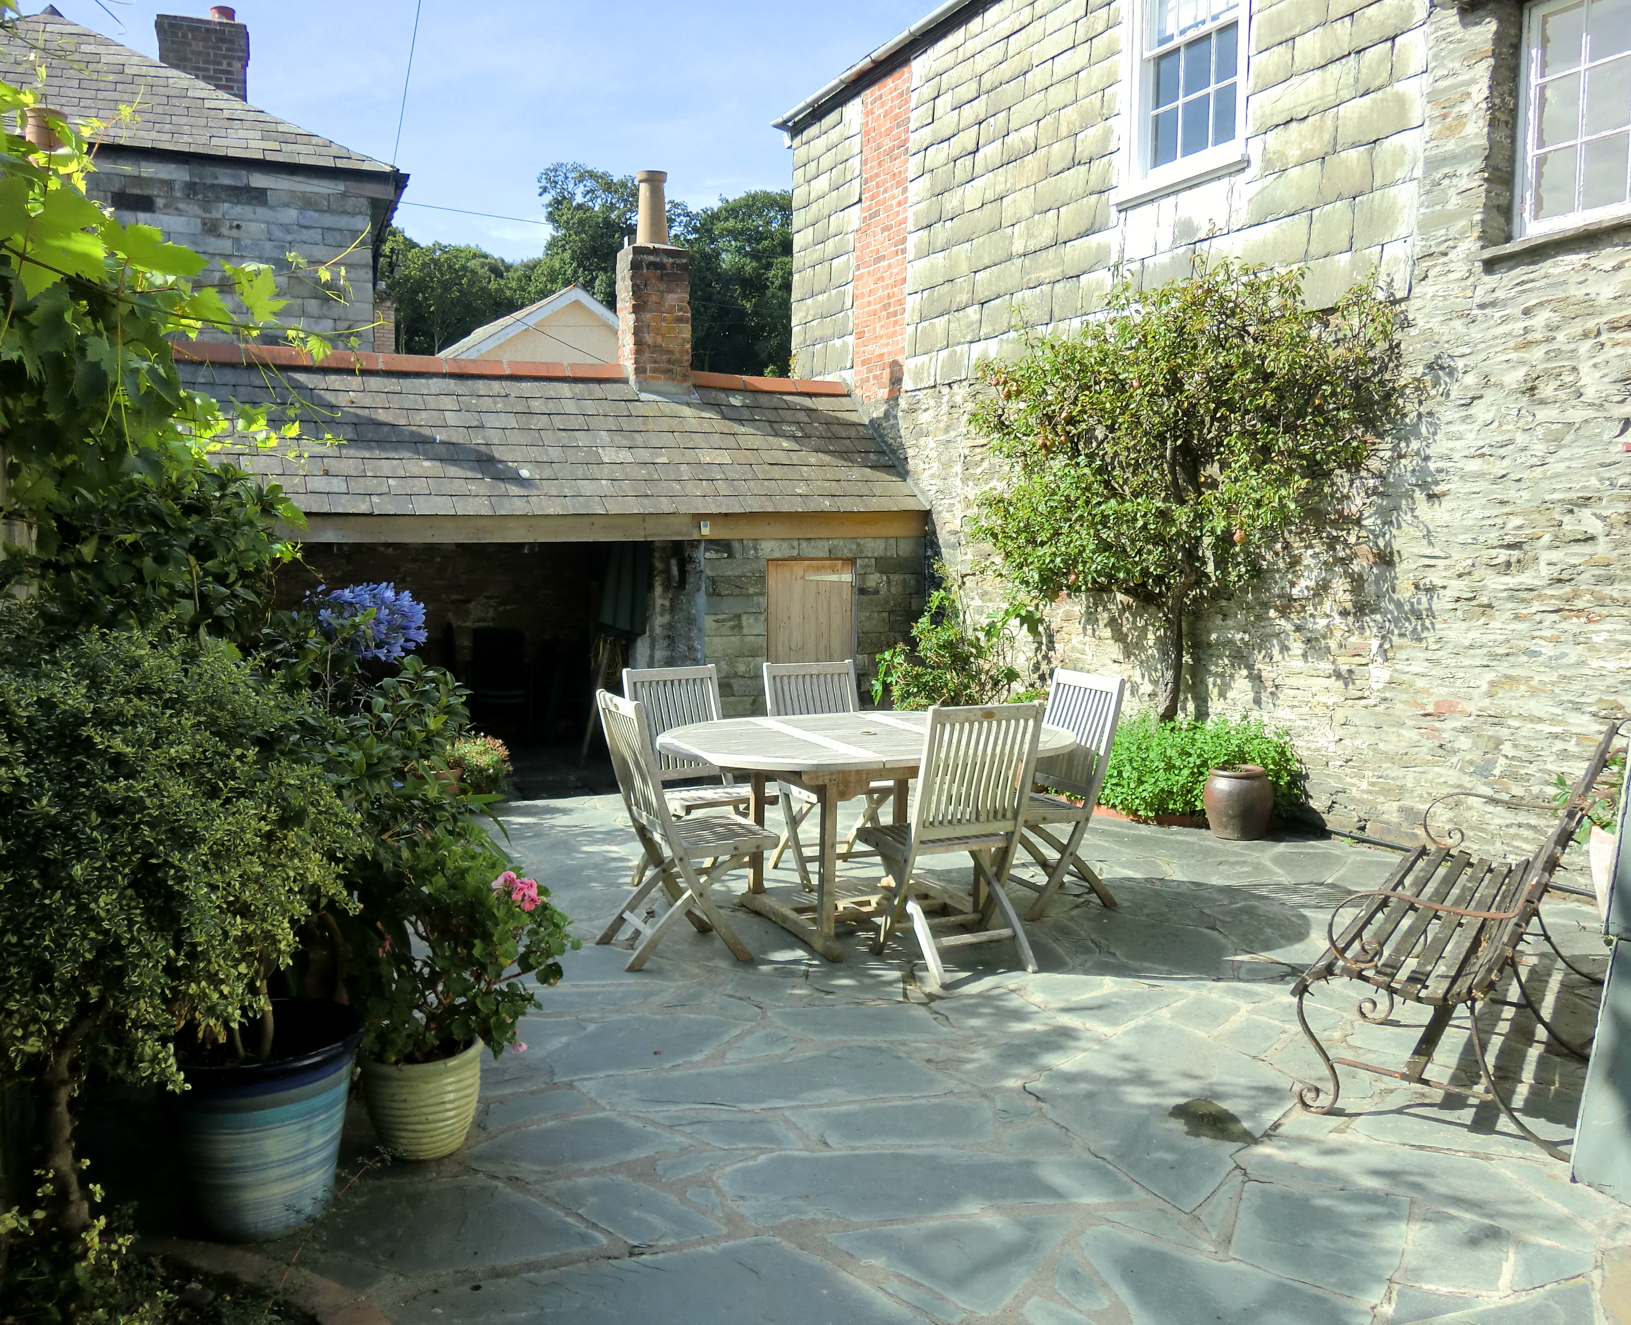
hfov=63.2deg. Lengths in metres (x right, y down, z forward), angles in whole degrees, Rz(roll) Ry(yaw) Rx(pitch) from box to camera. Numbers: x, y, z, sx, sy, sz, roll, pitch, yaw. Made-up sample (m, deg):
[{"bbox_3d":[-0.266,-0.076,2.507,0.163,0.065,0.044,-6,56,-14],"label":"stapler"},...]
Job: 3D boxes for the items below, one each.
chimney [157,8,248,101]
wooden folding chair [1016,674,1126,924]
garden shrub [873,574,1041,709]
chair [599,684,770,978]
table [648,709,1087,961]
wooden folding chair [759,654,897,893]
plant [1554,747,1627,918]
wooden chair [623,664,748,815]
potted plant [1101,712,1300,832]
[{"bbox_3d":[-6.257,-6.117,13.534,0.840,0.950,0.600,-2,6,-19],"label":"chimney"},{"bbox_3d":[0.902,0.522,5.425,0.560,0.941,0.485,-2,6,-24],"label":"wooden folding chair"},{"bbox_3d":[0.930,0.026,8.940,0.900,1.180,1.050,-2,6,-24],"label":"garden shrub"},{"bbox_3d":[-0.468,0.578,4.811,0.560,0.941,0.485,-2,6,-25],"label":"chair"},{"bbox_3d":[0.217,0.642,5.239,1.668,0.735,1.101,-2,6,-25],"label":"table"},{"bbox_3d":[0.092,0.483,5.838,0.485,0.941,0.560,-3,6,-28],"label":"wooden folding chair"},{"bbox_3d":[3.080,0.670,5.133,0.440,0.700,0.440,-2,6,-24],"label":"plant"},{"bbox_3d":[-0.489,0.507,5.577,0.485,0.941,0.560,-3,6,-33],"label":"wooden chair"},{"bbox_3d":[2.060,0.554,7.202,0.800,0.550,1.150,-2,6,-24],"label":"potted plant"}]

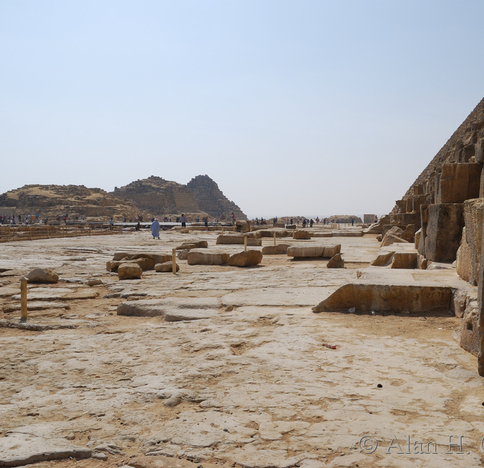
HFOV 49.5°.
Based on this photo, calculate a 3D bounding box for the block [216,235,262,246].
[{"bbox_3d":[-0.154,0.418,32.428,2.650,0.530,1.000,0,2,12],"label":"block"}]

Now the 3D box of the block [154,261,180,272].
[{"bbox_3d":[-2.351,1.012,16.538,0.780,0.310,0.500,0,2,0],"label":"block"}]

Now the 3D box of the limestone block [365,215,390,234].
[{"bbox_3d":[11.545,-0.780,44.997,1.950,1.620,1.300,0,2,12],"label":"limestone block"}]

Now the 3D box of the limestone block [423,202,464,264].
[{"bbox_3d":[5.296,-0.043,13.706,0.850,1.520,1.050,0,2,7],"label":"limestone block"}]

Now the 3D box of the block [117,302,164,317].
[{"bbox_3d":[-1.803,1.284,9.243,0.760,0.210,0.500,0,2,8],"label":"block"}]

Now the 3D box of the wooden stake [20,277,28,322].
[{"bbox_3d":[-3.585,1.071,8.659,0.090,0.700,0.090,0,2,0],"label":"wooden stake"}]

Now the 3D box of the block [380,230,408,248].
[{"bbox_3d":[8.102,0.225,27.822,1.350,0.950,1.100,0,2,12],"label":"block"}]

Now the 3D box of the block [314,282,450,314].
[{"bbox_3d":[2.572,1.126,9.689,2.450,0.500,1.100,0,2,12],"label":"block"}]

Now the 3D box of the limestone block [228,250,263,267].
[{"bbox_3d":[0.133,0.856,18.387,1.050,0.500,0.800,-1,2,-18],"label":"limestone block"}]

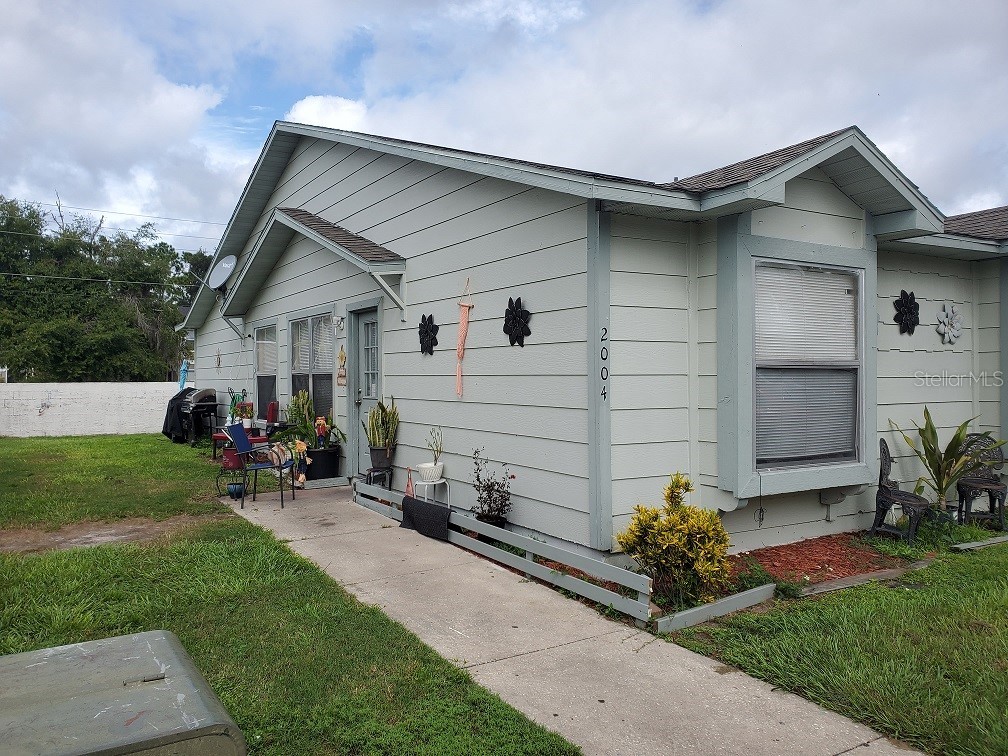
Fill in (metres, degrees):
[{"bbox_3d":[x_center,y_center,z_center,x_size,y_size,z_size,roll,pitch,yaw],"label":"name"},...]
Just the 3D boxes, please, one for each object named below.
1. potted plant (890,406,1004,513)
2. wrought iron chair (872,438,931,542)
[{"bbox_3d":[4.130,0.815,7.050,0.950,1.080,0.780,-1,0,-32],"label":"potted plant"},{"bbox_3d":[3.490,1.000,6.730,0.430,0.840,0.440,-1,1,-45],"label":"wrought iron chair"}]

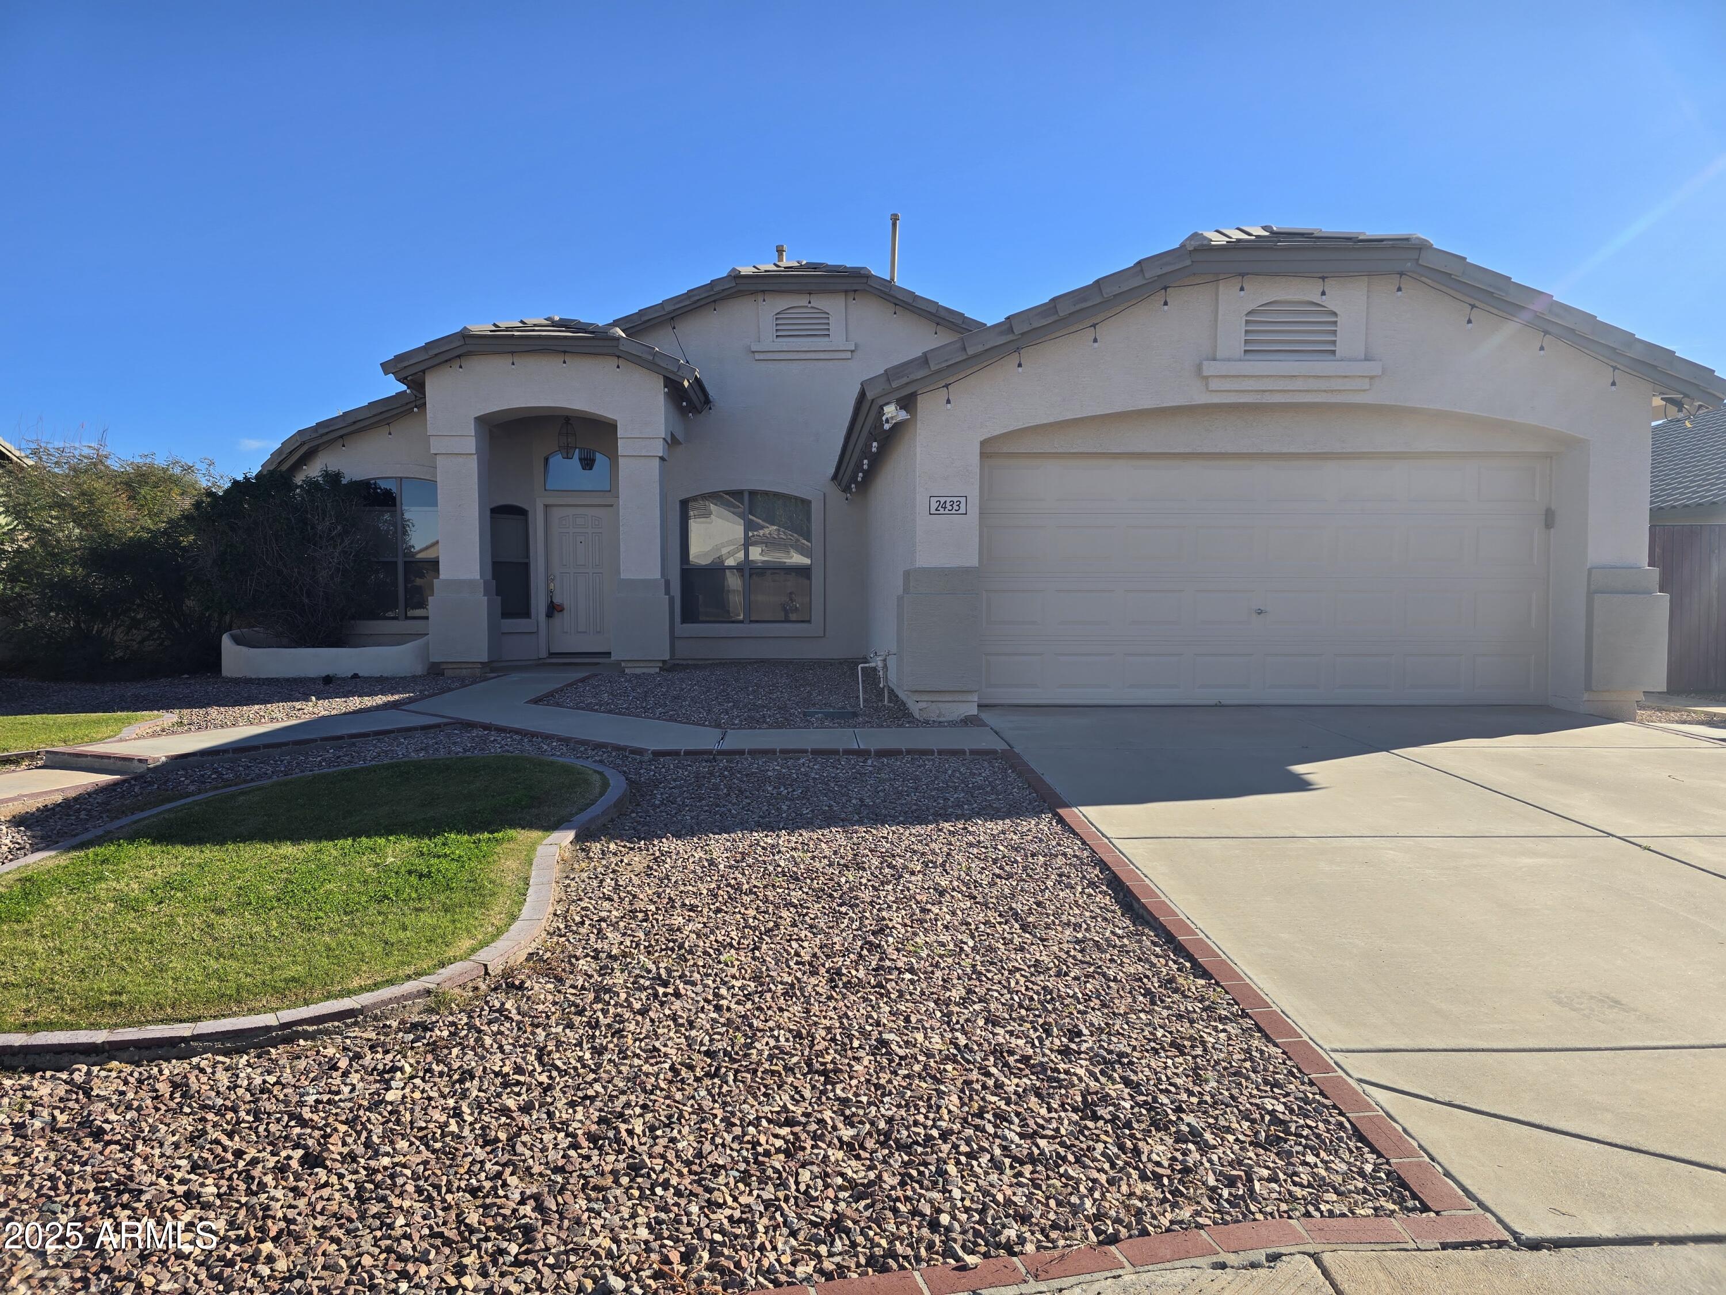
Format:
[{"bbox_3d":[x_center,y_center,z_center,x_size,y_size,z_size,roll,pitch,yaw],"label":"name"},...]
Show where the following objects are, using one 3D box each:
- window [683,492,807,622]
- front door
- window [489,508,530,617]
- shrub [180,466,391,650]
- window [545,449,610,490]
[{"bbox_3d":[-1.637,-1.265,15.985,1.820,1.840,0.100,0,3,-2],"label":"window"},{"bbox_3d":[-3.907,-0.944,15.900,0.930,2.040,0.080,0,3,-2],"label":"front door"},{"bbox_3d":[-4.804,-1.160,15.544,0.100,1.530,0.600,2,4,42],"label":"window"},{"bbox_3d":[-6.987,-1.079,13.900,2.350,2.170,1.800,0,3,-2],"label":"shrub"},{"bbox_3d":[-3.929,-2.439,15.799,0.940,0.610,0.100,0,3,-2],"label":"window"}]

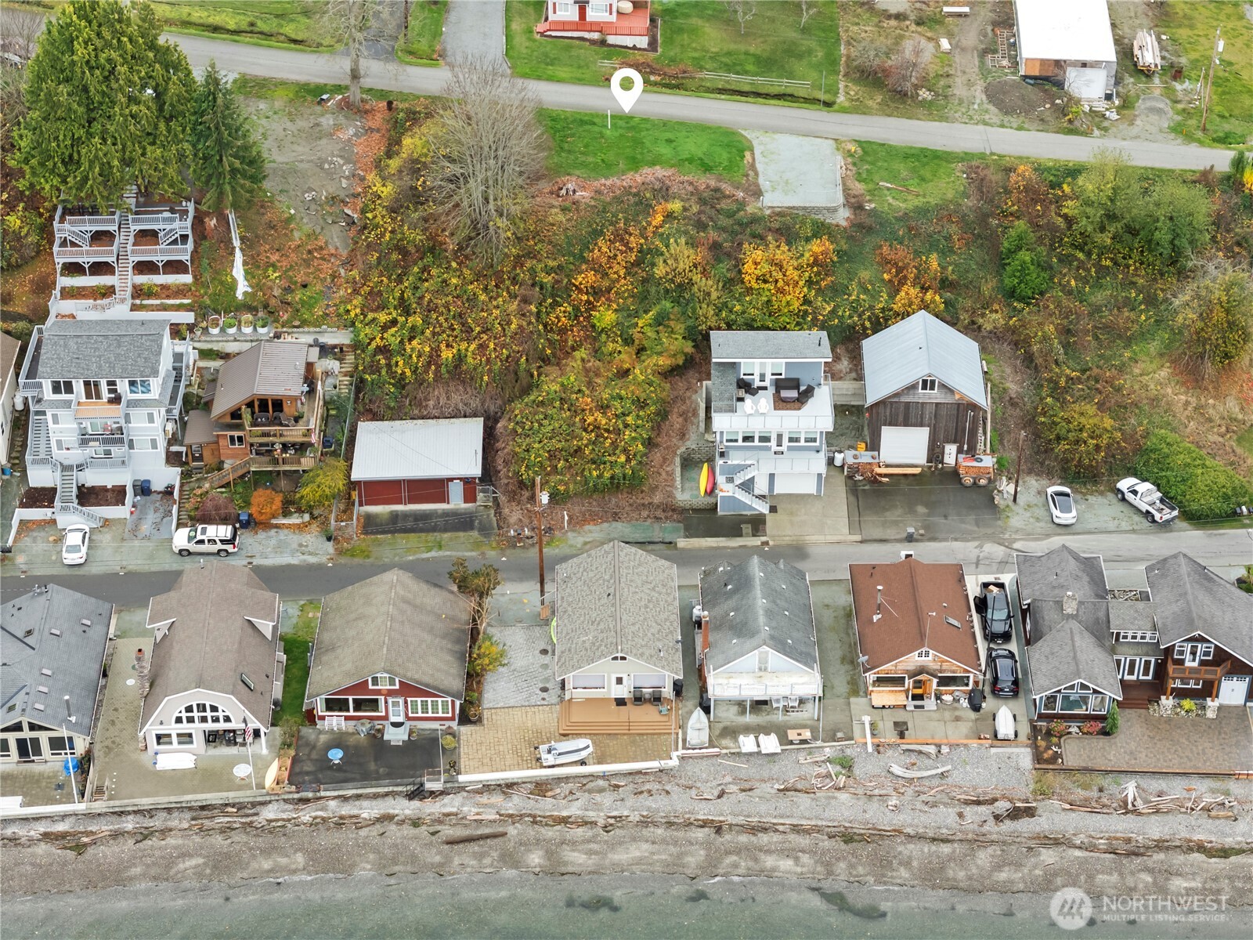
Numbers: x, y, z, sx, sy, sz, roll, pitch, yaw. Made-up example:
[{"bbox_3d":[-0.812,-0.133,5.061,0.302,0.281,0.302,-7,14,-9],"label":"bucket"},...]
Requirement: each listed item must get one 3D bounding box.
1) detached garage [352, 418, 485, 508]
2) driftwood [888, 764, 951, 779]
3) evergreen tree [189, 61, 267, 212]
[{"bbox_3d":[-16.594,-0.810,203.141,10.200,3.150,8.800,-1,36,-2],"label":"detached garage"},{"bbox_3d":[20.135,20.678,174.111,4.200,0.420,1.050,0,35,0],"label":"driftwood"},{"bbox_3d":[-33.894,-28.332,212.571,6.400,13.700,6.400,0,35,0],"label":"evergreen tree"}]

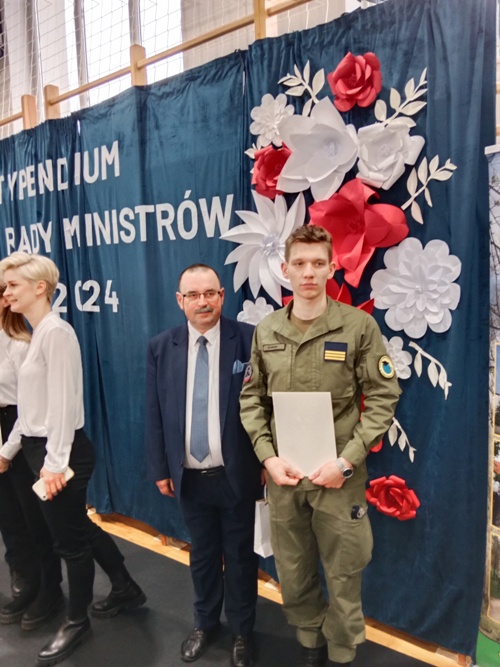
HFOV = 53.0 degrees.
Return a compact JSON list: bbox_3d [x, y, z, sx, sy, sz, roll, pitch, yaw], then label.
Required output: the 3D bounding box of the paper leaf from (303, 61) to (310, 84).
[{"bbox_3d":[0.251,-1.143,2.196,0.032,0.095,0.016,13,14,34],"label":"paper leaf"}]

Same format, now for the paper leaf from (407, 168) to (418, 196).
[{"bbox_3d":[0.644,-0.598,1.982,0.035,0.106,0.016,6,10,35],"label":"paper leaf"}]

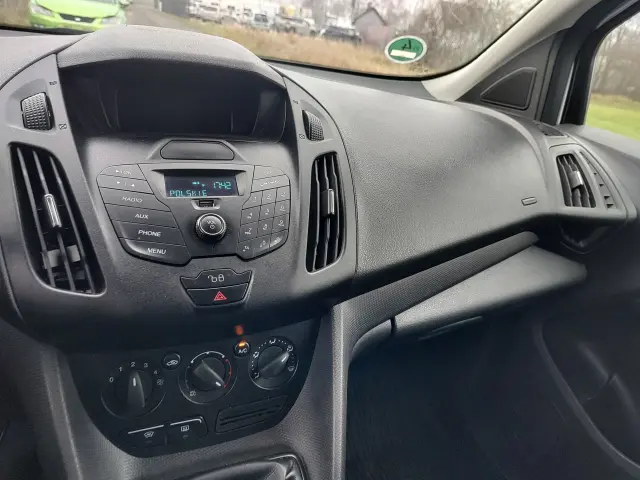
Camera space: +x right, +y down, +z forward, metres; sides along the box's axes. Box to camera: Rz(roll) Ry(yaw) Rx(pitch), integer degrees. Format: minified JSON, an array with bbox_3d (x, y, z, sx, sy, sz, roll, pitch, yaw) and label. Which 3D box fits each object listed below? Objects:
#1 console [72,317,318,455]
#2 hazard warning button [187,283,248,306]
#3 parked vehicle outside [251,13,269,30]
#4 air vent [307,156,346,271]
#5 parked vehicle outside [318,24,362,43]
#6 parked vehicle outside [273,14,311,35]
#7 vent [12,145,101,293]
[{"bbox_3d":[-0.120,0.164,0.466,0.265,0.130,0.040,-4,6,-24],"label":"console"},{"bbox_3d":[-0.093,0.051,0.388,0.053,0.018,0.012,-4,-12,-24],"label":"hazard warning button"},{"bbox_3d":[-5.976,-21.484,42.000,1.850,1.650,4.400,-2,29,-21],"label":"parked vehicle outside"},{"bbox_3d":[0.005,-0.030,0.480,0.048,0.040,0.160,11,64,-18],"label":"air vent"},{"bbox_3d":[1.834,-19.379,40.000,4.350,1.480,1.800,-16,37,-40],"label":"parked vehicle outside"},{"bbox_3d":[-2.652,-20.731,41.000,1.820,1.550,4.400,27,32,30],"label":"parked vehicle outside"},{"bbox_3d":[-0.234,-0.014,0.372,0.048,0.040,0.160,-20,76,-29],"label":"vent"}]

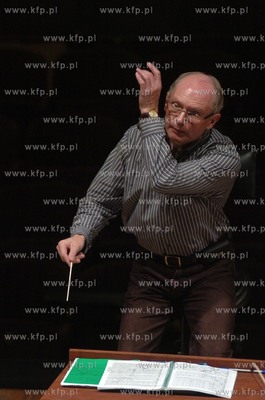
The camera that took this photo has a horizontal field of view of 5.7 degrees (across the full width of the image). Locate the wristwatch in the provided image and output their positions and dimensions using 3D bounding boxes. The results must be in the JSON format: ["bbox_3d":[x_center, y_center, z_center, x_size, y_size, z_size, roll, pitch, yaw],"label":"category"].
[{"bbox_3d":[0.058,-0.283,8.750,0.062,0.034,0.052,5,-14,-26],"label":"wristwatch"}]

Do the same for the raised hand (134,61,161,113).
[{"bbox_3d":[0.053,-0.367,8.750,0.085,0.170,0.085,6,-5,-30],"label":"raised hand"}]

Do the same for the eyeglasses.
[{"bbox_3d":[0.192,-0.294,8.800,0.142,0.042,0.140,23,19,14],"label":"eyeglasses"}]

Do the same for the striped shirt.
[{"bbox_3d":[0.076,-0.042,8.830,0.540,0.490,0.380,10,26,14],"label":"striped shirt"}]

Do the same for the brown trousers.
[{"bbox_3d":[0.155,0.640,9.220,0.450,1.000,0.320,4,18,11],"label":"brown trousers"}]

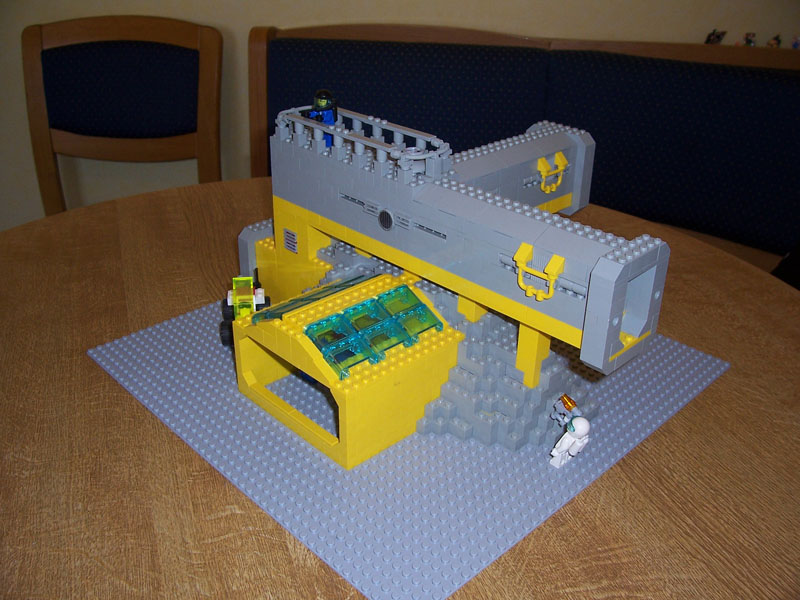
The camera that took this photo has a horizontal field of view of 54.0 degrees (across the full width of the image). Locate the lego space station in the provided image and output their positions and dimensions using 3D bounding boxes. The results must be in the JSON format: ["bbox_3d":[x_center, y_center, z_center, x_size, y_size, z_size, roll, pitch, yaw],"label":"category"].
[{"bbox_3d":[0.032,-0.043,0.625,0.322,0.187,0.385,-24,37,-38],"label":"lego space station"}]

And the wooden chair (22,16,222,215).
[{"bbox_3d":[-0.602,-0.083,1.550,0.450,0.875,0.520,4,28,6],"label":"wooden chair"}]

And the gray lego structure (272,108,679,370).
[{"bbox_3d":[0.086,-0.087,0.618,0.226,0.100,0.330,-24,37,-38],"label":"gray lego structure"}]

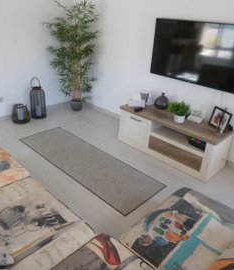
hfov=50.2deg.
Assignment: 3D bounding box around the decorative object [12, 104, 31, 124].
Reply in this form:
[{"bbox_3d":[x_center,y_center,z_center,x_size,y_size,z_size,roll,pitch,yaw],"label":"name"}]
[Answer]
[{"bbox_3d":[-1.493,-0.346,3.862,0.274,0.264,0.274,-22,36,-40],"label":"decorative object"}]

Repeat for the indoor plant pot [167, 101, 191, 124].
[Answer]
[{"bbox_3d":[0.723,-0.270,2.906,0.235,0.230,0.235,2,27,-1],"label":"indoor plant pot"}]

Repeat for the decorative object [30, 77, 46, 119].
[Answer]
[{"bbox_3d":[-1.272,-0.597,3.950,0.232,0.650,0.232,-22,36,-40],"label":"decorative object"}]

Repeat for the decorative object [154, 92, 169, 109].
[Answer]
[{"bbox_3d":[0.588,-0.451,3.271,0.188,0.208,0.188,2,27,-1],"label":"decorative object"}]

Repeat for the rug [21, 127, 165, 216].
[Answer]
[{"bbox_3d":[-0.401,0.293,3.003,1.935,0.010,0.639,26,35,37],"label":"rug"}]

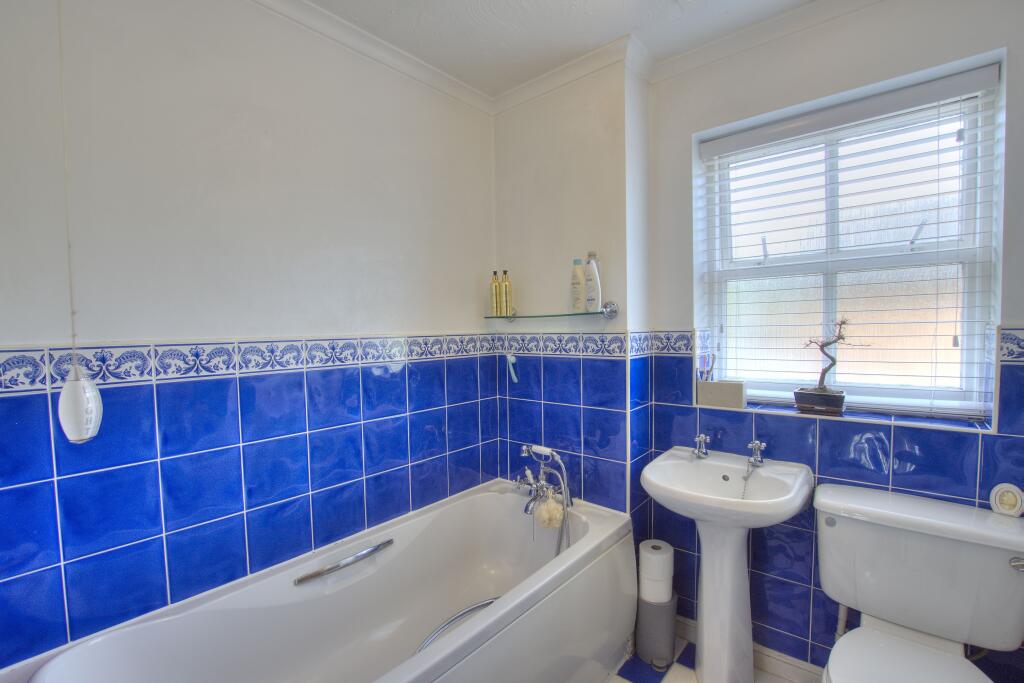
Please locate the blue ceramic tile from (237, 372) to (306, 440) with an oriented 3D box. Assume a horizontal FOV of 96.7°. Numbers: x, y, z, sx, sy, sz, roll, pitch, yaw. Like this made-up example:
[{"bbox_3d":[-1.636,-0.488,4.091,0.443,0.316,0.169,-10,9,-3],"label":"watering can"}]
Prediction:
[{"bbox_3d":[-0.739,0.200,1.415,0.010,0.200,0.200,1,3,41],"label":"blue ceramic tile"}]

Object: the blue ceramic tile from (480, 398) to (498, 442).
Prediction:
[{"bbox_3d":[-0.103,0.369,2.140,0.010,0.200,0.124,1,3,41],"label":"blue ceramic tile"}]

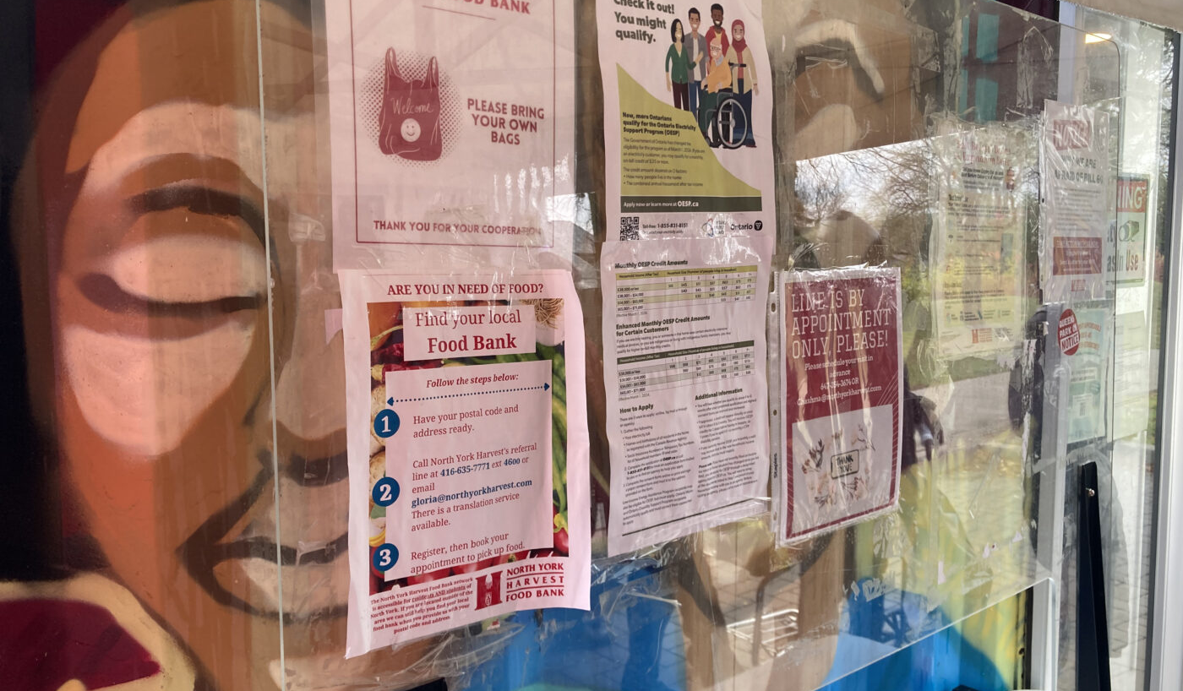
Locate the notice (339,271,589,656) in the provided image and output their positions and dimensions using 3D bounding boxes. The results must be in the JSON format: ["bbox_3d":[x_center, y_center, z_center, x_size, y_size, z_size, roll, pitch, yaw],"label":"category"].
[{"bbox_3d":[-0.089,0.083,0.744,0.216,0.279,0.020,-4,6,-40],"label":"notice"}]

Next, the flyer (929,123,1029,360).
[{"bbox_3d":[0.504,-0.132,1.226,0.226,0.282,0.010,-5,7,-39],"label":"flyer"}]

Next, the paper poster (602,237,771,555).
[{"bbox_3d":[0.099,0.041,0.903,0.216,0.279,0.010,-6,7,-39],"label":"paper poster"}]

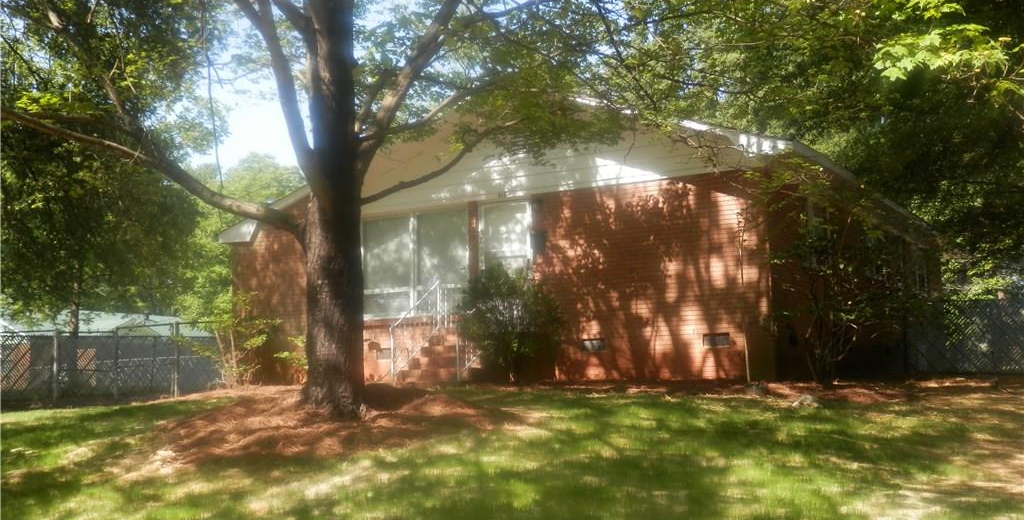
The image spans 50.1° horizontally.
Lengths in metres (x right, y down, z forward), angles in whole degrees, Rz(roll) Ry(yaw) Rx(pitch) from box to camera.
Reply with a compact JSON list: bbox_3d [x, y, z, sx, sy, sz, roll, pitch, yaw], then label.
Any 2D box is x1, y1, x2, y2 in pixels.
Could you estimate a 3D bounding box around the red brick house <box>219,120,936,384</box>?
[{"bbox_3d":[2.054,0.032,22.554,10.850,4.850,11.600,-5,-7,30],"label":"red brick house"}]

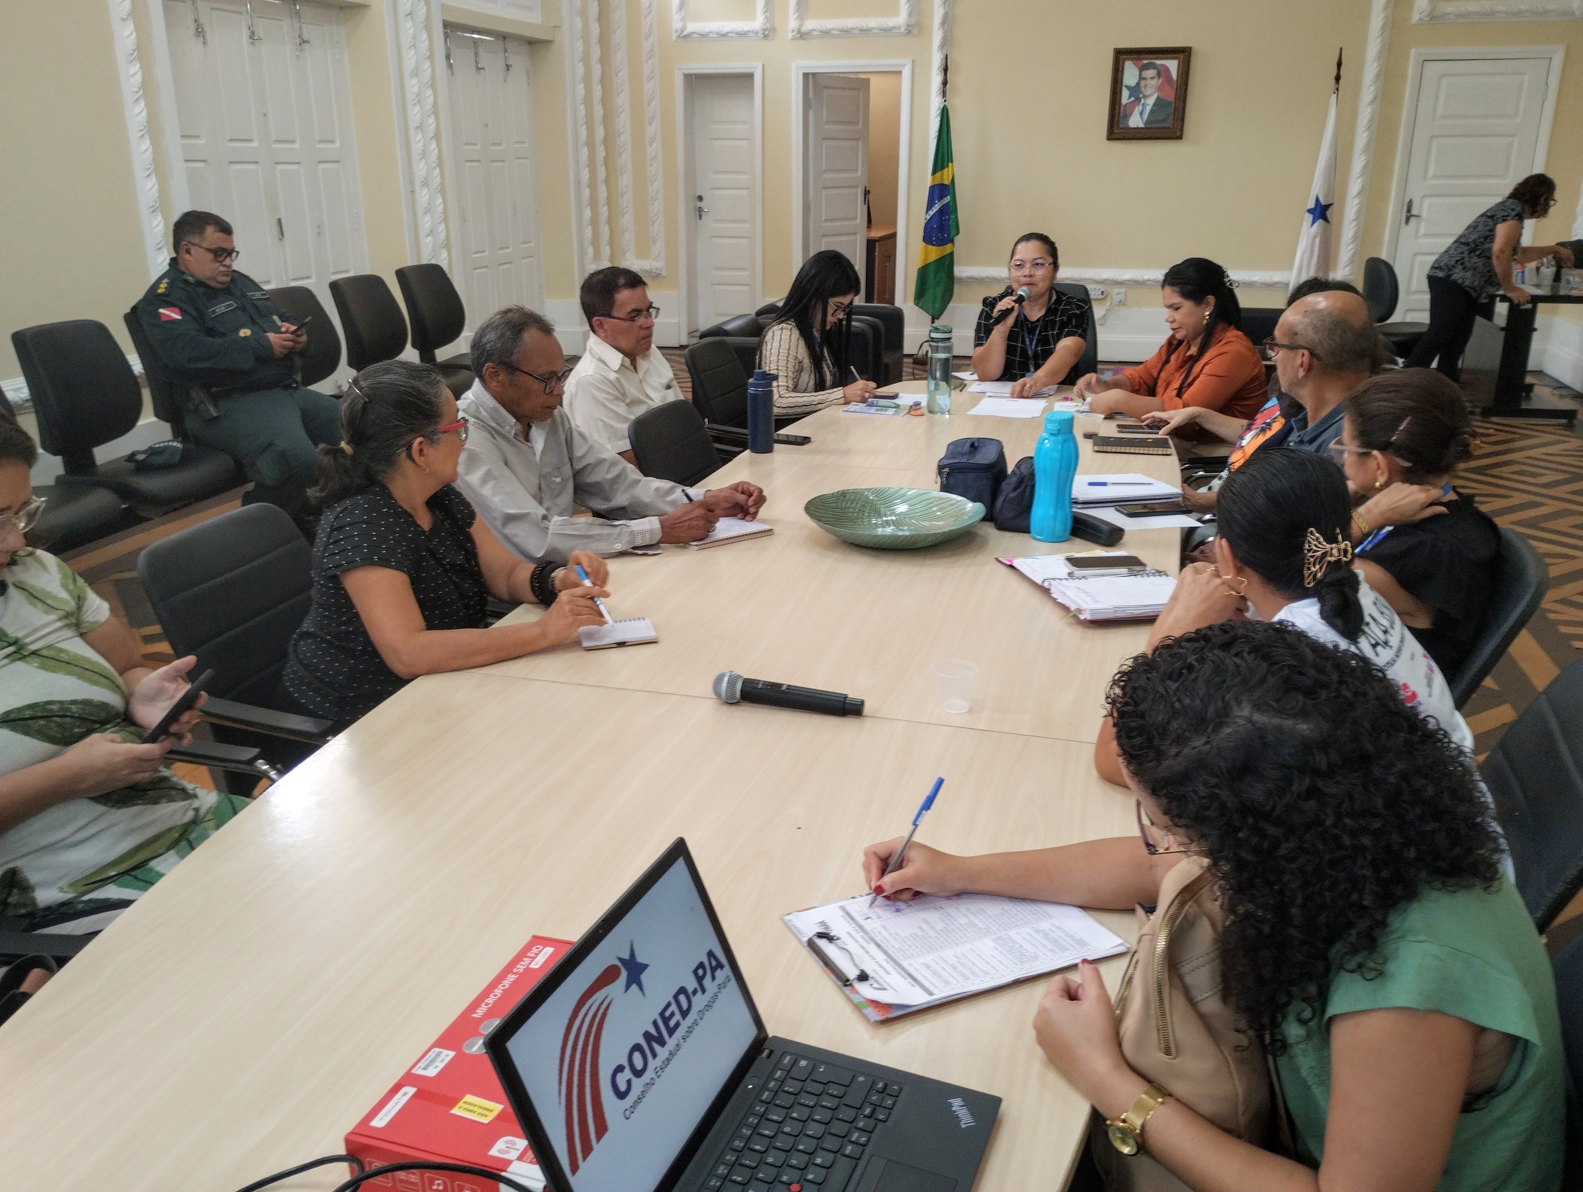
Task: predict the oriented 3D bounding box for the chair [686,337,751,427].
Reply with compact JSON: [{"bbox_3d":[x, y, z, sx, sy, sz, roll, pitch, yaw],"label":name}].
[{"bbox_3d":[-0.030,-0.396,4.519,0.620,0.930,0.580,7,20,20],"label":"chair"}]

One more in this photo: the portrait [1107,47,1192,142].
[{"bbox_3d":[2.728,-3.828,9.789,0.570,0.660,0.045,5,19,15],"label":"portrait"}]

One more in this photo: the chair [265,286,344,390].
[{"bbox_3d":[-2.000,-0.866,5.817,0.620,0.970,0.500,4,20,12],"label":"chair"}]

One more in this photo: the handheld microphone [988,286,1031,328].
[{"bbox_3d":[0.828,-1.095,4.873,0.245,0.053,0.053,-46,18,-31],"label":"handheld microphone"}]

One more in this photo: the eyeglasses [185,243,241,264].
[{"bbox_3d":[-2.080,-1.233,4.600,0.145,0.050,0.145,17,22,8],"label":"eyeglasses"}]

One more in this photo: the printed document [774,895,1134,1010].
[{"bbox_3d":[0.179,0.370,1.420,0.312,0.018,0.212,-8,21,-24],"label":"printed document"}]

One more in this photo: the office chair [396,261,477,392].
[{"bbox_3d":[-1.757,-1.308,7.160,0.640,0.980,0.500,6,20,16],"label":"office chair"}]

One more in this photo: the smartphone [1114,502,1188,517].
[{"bbox_3d":[0.871,-0.206,3.079,0.162,0.010,0.077,-4,20,-12],"label":"smartphone"}]

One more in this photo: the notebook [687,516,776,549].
[{"bbox_3d":[-0.167,-0.140,2.857,0.216,0.016,0.150,-15,24,-38],"label":"notebook"}]

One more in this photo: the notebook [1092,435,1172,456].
[{"bbox_3d":[0.985,-0.435,3.729,0.217,0.020,0.155,3,19,8],"label":"notebook"}]

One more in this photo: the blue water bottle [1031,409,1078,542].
[{"bbox_3d":[0.577,-0.261,2.808,0.097,0.276,0.097,0,19,0],"label":"blue water bottle"}]

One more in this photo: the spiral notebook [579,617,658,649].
[{"bbox_3d":[-0.305,0.068,2.245,0.128,0.010,0.112,-5,19,-15],"label":"spiral notebook"}]

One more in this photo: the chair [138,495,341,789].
[{"bbox_3d":[-0.798,0.313,2.511,0.600,0.900,0.570,7,20,20],"label":"chair"}]

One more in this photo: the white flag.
[{"bbox_3d":[3.783,-2.781,9.249,0.320,1.623,0.230,4,19,11],"label":"white flag"}]

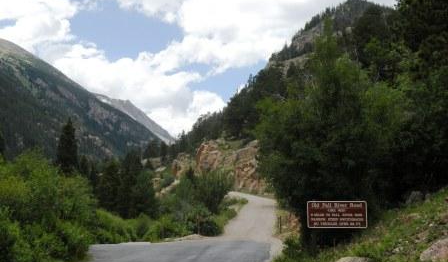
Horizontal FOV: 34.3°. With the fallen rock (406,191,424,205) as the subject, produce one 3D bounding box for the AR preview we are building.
[{"bbox_3d":[6.341,2.245,24.000,0.620,0.470,0.550,0,-6,0],"label":"fallen rock"}]

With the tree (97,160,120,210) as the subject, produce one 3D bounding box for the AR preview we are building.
[{"bbox_3d":[-12.748,6.126,80.000,2.700,6.100,2.700,0,-6,0],"label":"tree"}]

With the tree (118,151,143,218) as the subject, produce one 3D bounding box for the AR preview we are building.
[{"bbox_3d":[-10.320,6.071,80.000,2.800,7.700,2.800,0,-6,0],"label":"tree"}]

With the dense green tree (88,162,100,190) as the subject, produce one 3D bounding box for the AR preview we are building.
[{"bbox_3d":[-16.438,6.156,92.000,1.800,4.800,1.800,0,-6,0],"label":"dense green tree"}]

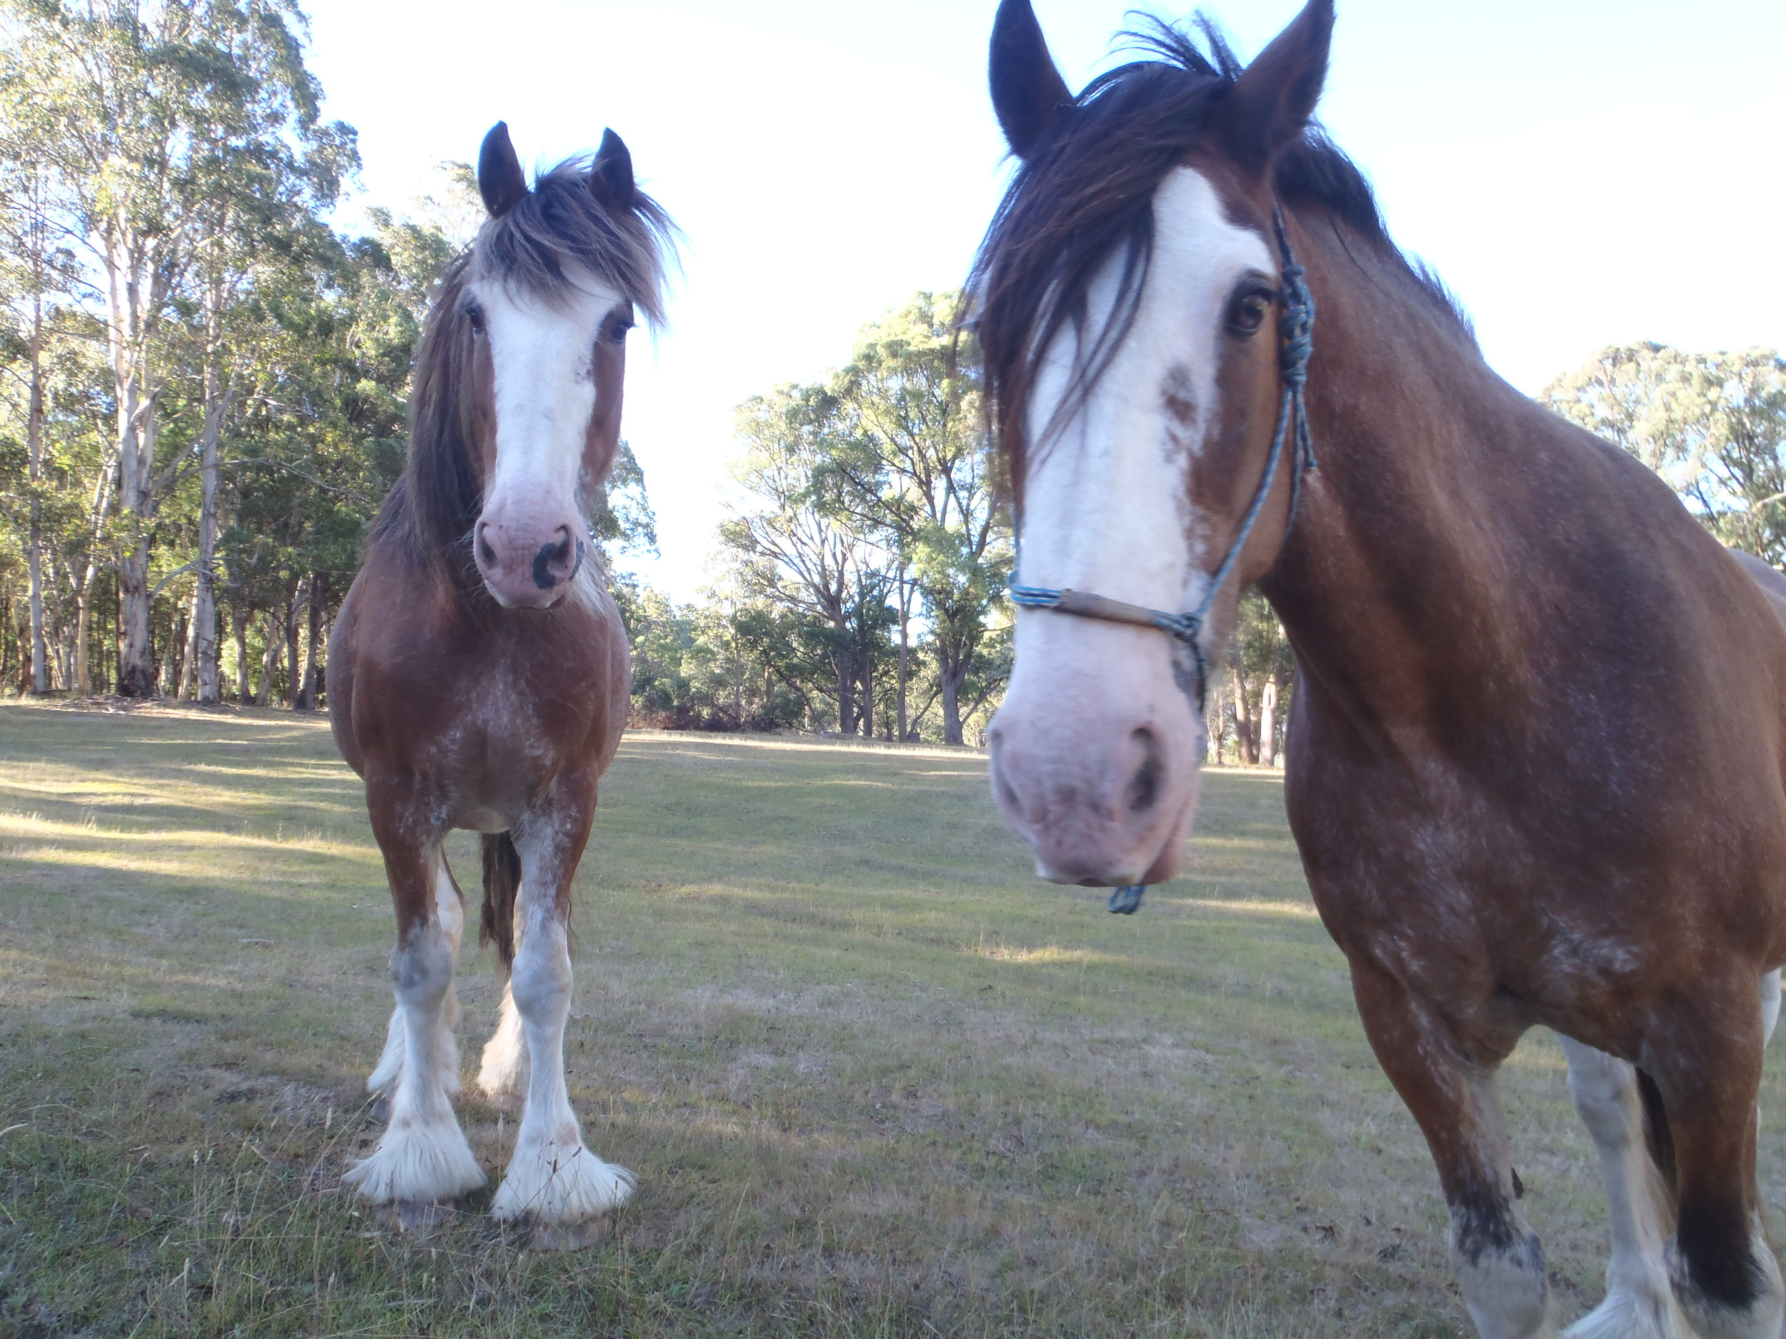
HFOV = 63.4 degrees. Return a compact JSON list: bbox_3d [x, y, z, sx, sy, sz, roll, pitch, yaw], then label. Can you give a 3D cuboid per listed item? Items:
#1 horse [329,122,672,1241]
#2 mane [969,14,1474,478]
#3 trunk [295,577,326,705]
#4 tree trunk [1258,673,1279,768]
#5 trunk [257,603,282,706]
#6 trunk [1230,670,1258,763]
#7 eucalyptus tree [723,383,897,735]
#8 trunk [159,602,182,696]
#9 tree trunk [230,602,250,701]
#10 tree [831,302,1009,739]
[{"bbox_3d":[-0.900,0.060,3.200,0.700,2.060,2.050,2,-1,-16],"label":"horse"},{"bbox_3d":[0.375,-0.370,1.500,0.320,0.450,0.780,1,-1,30],"label":"mane"},{"bbox_3d":[-15.323,-0.752,38.000,0.624,3.597,0.624,2,-1,-22],"label":"trunk"},{"bbox_3d":[10.392,1.410,40.000,0.464,2.627,0.464,1,-1,15],"label":"tree trunk"},{"bbox_3d":[-17.249,-0.406,40.000,0.541,2.859,0.541,2,-1,-23],"label":"trunk"},{"bbox_3d":[9.735,1.314,40.000,0.560,2.666,0.560,1,-1,14],"label":"trunk"},{"bbox_3d":[-2.465,-3.378,44.000,5.397,10.709,5.200,2,-1,-3],"label":"eucalyptus tree"},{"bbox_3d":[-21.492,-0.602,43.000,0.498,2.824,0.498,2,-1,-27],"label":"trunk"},{"bbox_3d":[-18.061,-0.464,40.000,0.444,2.820,0.444,2,-1,-24],"label":"tree trunk"},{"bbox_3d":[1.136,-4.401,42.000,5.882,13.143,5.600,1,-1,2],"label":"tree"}]

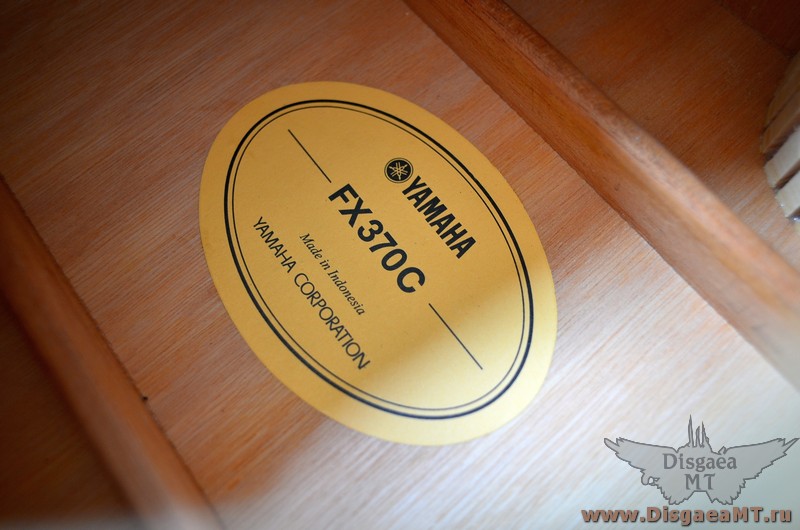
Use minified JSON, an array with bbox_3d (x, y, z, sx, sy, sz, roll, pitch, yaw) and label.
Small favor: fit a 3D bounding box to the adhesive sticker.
[{"bbox_3d":[-0.006,-0.005,0.145,0.072,0.001,0.100,-36,74,-13],"label":"adhesive sticker"}]

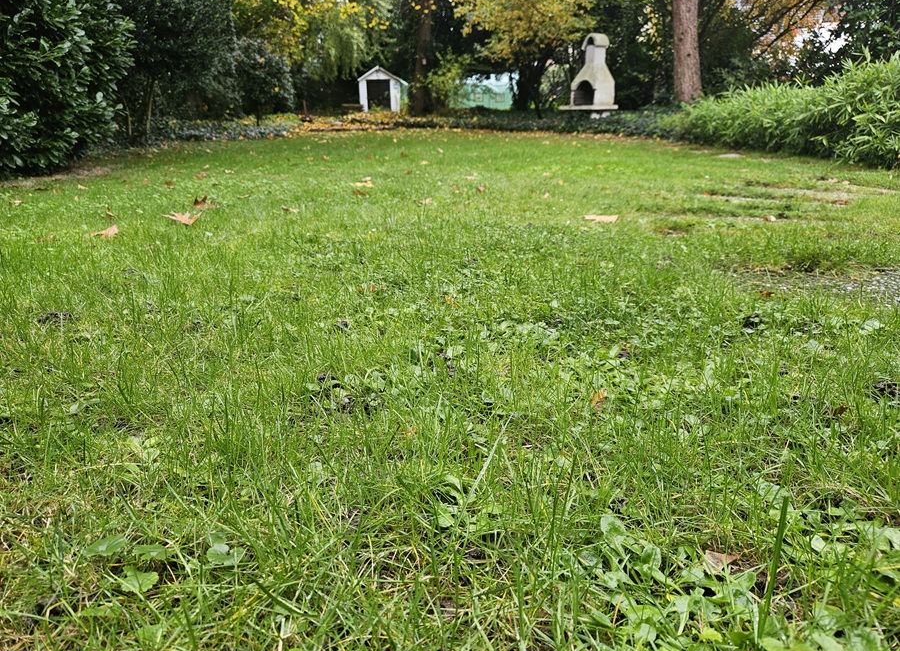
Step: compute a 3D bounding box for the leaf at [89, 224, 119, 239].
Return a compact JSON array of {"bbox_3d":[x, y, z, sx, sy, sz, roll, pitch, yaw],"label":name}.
[{"bbox_3d":[-1.225,-0.333,2.117,0.107,0.035,0.085,-11,22,-28],"label":"leaf"}]

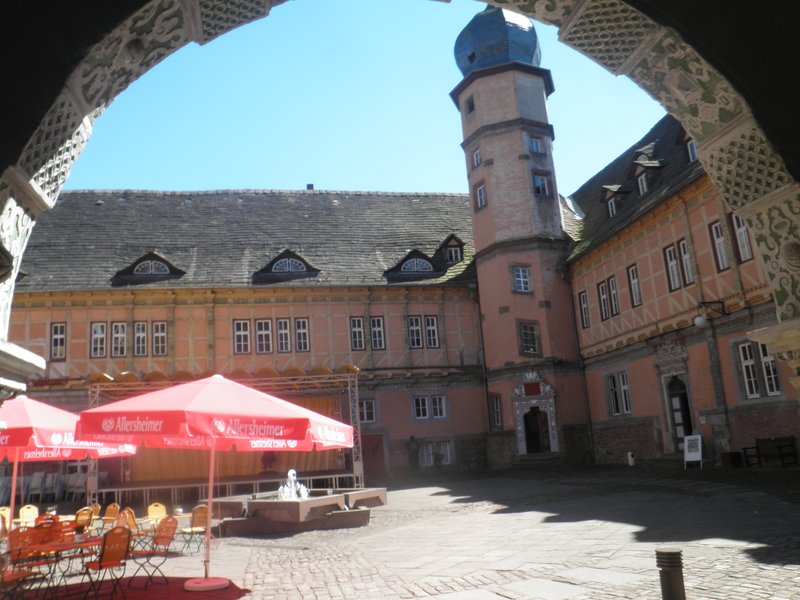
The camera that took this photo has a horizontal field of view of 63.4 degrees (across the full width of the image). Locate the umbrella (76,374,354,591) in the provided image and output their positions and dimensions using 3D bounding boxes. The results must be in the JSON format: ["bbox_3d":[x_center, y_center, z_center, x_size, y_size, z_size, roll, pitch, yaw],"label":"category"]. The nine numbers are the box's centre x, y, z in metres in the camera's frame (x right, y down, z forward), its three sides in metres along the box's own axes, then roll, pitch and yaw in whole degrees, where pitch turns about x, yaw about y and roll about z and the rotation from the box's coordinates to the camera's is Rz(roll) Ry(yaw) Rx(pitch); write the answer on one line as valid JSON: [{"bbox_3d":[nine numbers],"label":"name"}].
[{"bbox_3d":[-2.418,2.244,8.328,3.450,2.580,3.450,-4,-12,-1],"label":"umbrella"}]

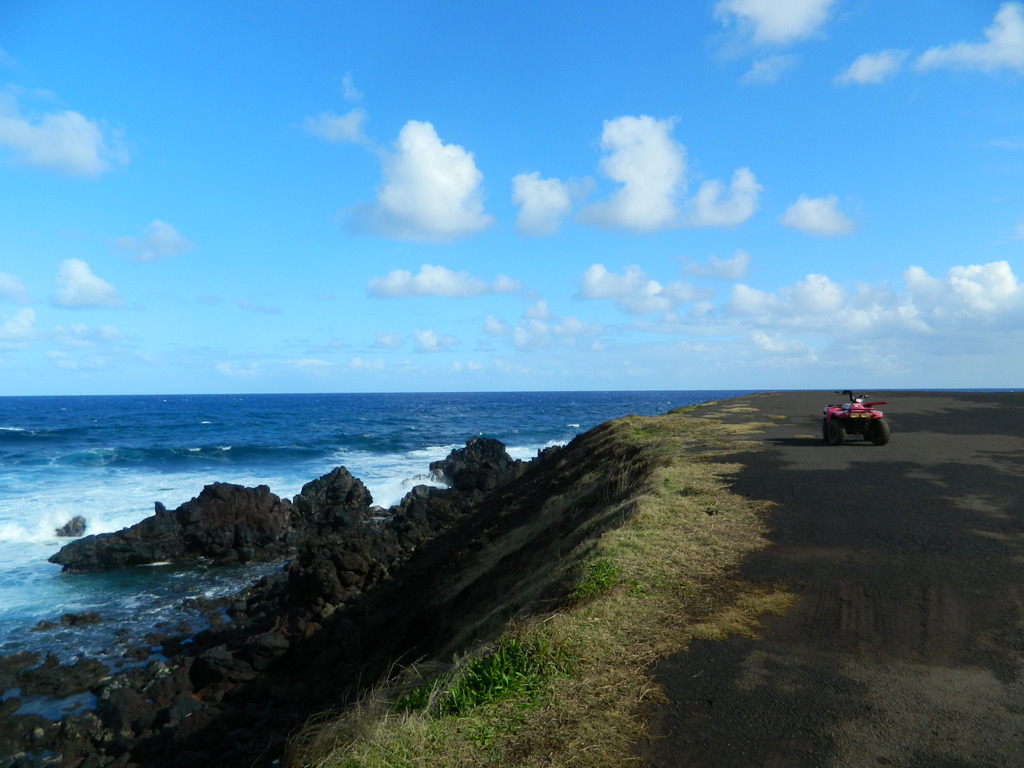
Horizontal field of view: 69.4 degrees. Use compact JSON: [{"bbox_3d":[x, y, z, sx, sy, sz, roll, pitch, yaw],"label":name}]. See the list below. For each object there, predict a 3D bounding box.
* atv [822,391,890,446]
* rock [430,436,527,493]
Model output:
[{"bbox_3d":[7.060,0.680,15.250,1.130,1.120,1.900,-1,-1,16],"label":"atv"},{"bbox_3d":[-1.631,3.919,36.000,4.700,2.750,3.800,0,-1,-3],"label":"rock"}]

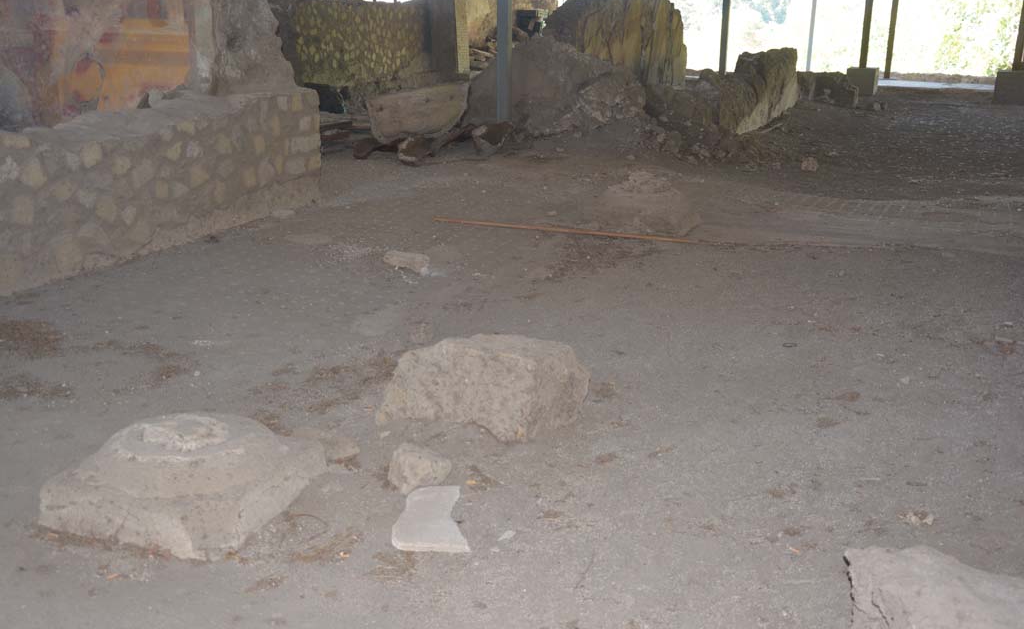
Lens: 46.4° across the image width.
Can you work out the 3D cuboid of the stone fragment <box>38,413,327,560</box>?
[{"bbox_3d":[-1.024,0.471,3.778,0.650,0.240,0.650,6,16,19],"label":"stone fragment"}]

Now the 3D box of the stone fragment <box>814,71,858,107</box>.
[{"bbox_3d":[4.959,-3.442,18.261,0.574,0.500,0.344,6,16,21],"label":"stone fragment"}]

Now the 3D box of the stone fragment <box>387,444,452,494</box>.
[{"bbox_3d":[-0.298,0.498,3.916,0.190,0.130,0.150,3,15,10],"label":"stone fragment"}]

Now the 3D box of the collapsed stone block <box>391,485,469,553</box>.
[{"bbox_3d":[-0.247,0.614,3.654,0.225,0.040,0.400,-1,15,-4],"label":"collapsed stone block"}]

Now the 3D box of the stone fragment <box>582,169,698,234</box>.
[{"bbox_3d":[0.942,-0.803,8.443,0.660,0.350,0.660,6,16,20],"label":"stone fragment"}]

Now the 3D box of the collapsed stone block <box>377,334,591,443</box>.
[{"bbox_3d":[-0.102,0.265,4.508,0.750,0.280,0.370,5,15,15],"label":"collapsed stone block"}]

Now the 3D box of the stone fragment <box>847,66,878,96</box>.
[{"bbox_3d":[5.970,-3.961,20.318,0.456,0.469,0.456,6,16,21],"label":"stone fragment"}]

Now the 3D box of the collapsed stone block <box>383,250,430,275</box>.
[{"bbox_3d":[-0.618,-0.306,6.996,0.252,0.103,0.126,9,17,29],"label":"collapsed stone block"}]

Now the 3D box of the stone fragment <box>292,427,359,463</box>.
[{"bbox_3d":[-0.651,0.449,4.176,0.210,0.085,0.150,3,15,10],"label":"stone fragment"}]

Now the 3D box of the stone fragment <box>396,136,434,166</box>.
[{"bbox_3d":[-0.929,-1.583,11.527,0.313,0.252,0.235,3,15,10],"label":"stone fragment"}]

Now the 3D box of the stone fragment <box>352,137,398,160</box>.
[{"bbox_3d":[-1.363,-1.662,11.954,0.397,0.177,0.258,3,15,10],"label":"stone fragment"}]

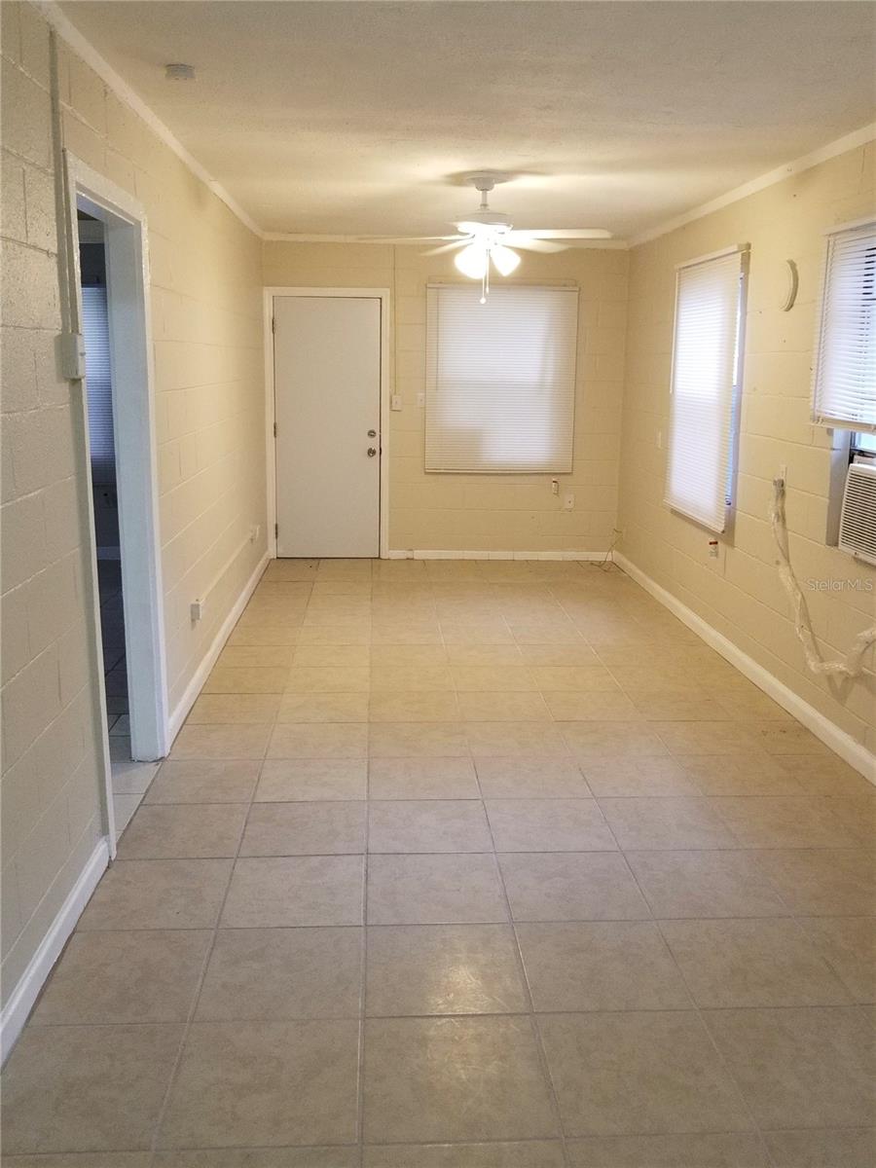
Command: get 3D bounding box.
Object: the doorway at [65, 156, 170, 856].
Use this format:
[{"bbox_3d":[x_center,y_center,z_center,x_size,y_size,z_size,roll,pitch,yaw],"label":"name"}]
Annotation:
[{"bbox_3d":[-1.131,-0.243,3.028,0.152,2.101,0.802,0,14,-4],"label":"doorway"}]

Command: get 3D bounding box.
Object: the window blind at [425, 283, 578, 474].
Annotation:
[{"bbox_3d":[0.500,-1.589,6.862,1.188,1.441,0.061,0,14,-4],"label":"window blind"}]

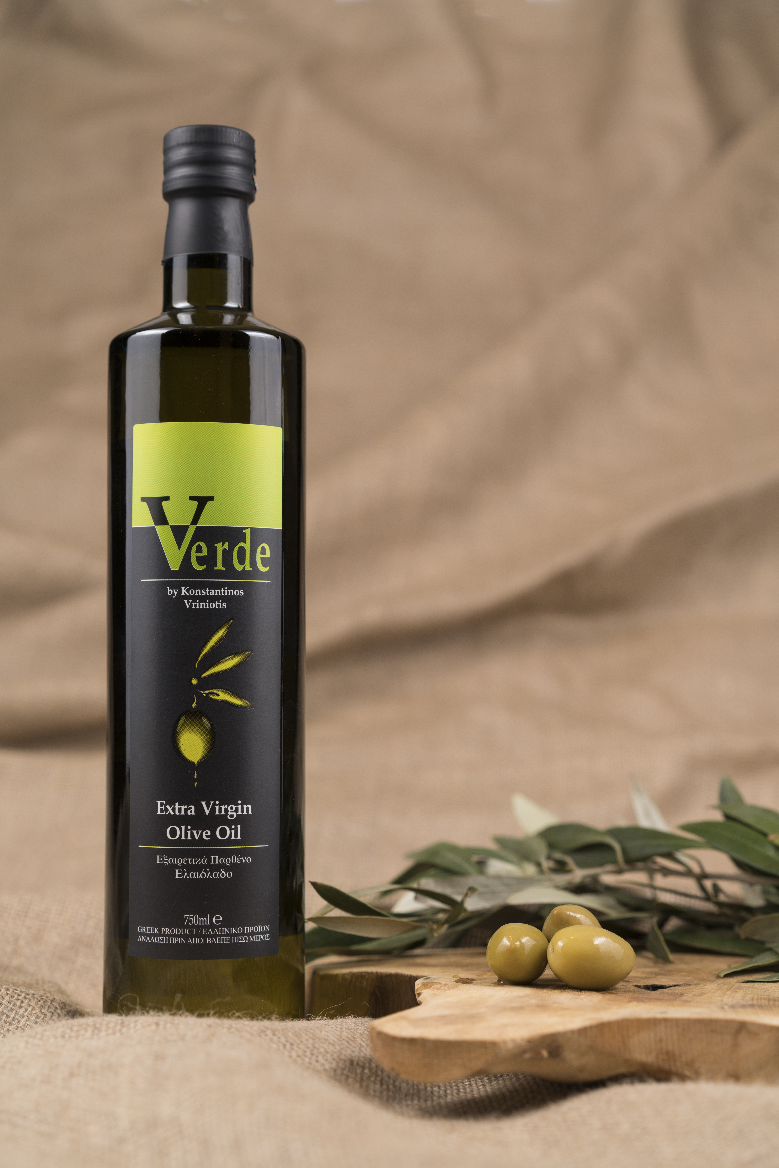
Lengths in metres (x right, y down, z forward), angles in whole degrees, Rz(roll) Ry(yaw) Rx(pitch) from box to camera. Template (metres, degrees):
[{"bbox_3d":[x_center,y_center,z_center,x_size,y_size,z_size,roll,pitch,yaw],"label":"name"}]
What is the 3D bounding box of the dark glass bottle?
[{"bbox_3d":[-0.066,-0.004,0.644,0.071,0.318,0.071,0,-3,-6],"label":"dark glass bottle"}]

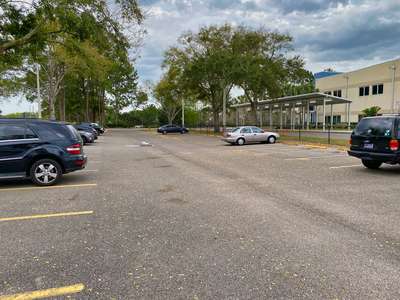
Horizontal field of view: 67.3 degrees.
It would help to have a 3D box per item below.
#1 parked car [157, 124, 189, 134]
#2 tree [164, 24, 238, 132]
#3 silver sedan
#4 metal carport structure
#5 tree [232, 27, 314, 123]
[{"bbox_3d":[-4.202,-3.209,45.767,4.750,1.440,1.820,-2,5,-16],"label":"parked car"},{"bbox_3d":[0.524,-11.529,48.773,12.200,17.120,12.000,-2,5,-16],"label":"tree"},{"bbox_3d":[3.862,-1.159,23.008,4.420,1.380,1.700,-2,5,-16],"label":"silver sedan"},{"bbox_3d":[16.156,-7.473,63.771,6.600,5.890,35.100,-2,5,-16],"label":"metal carport structure"},{"bbox_3d":[9.797,-9.627,41.655,11.200,14.520,11.000,-2,5,-16],"label":"tree"}]

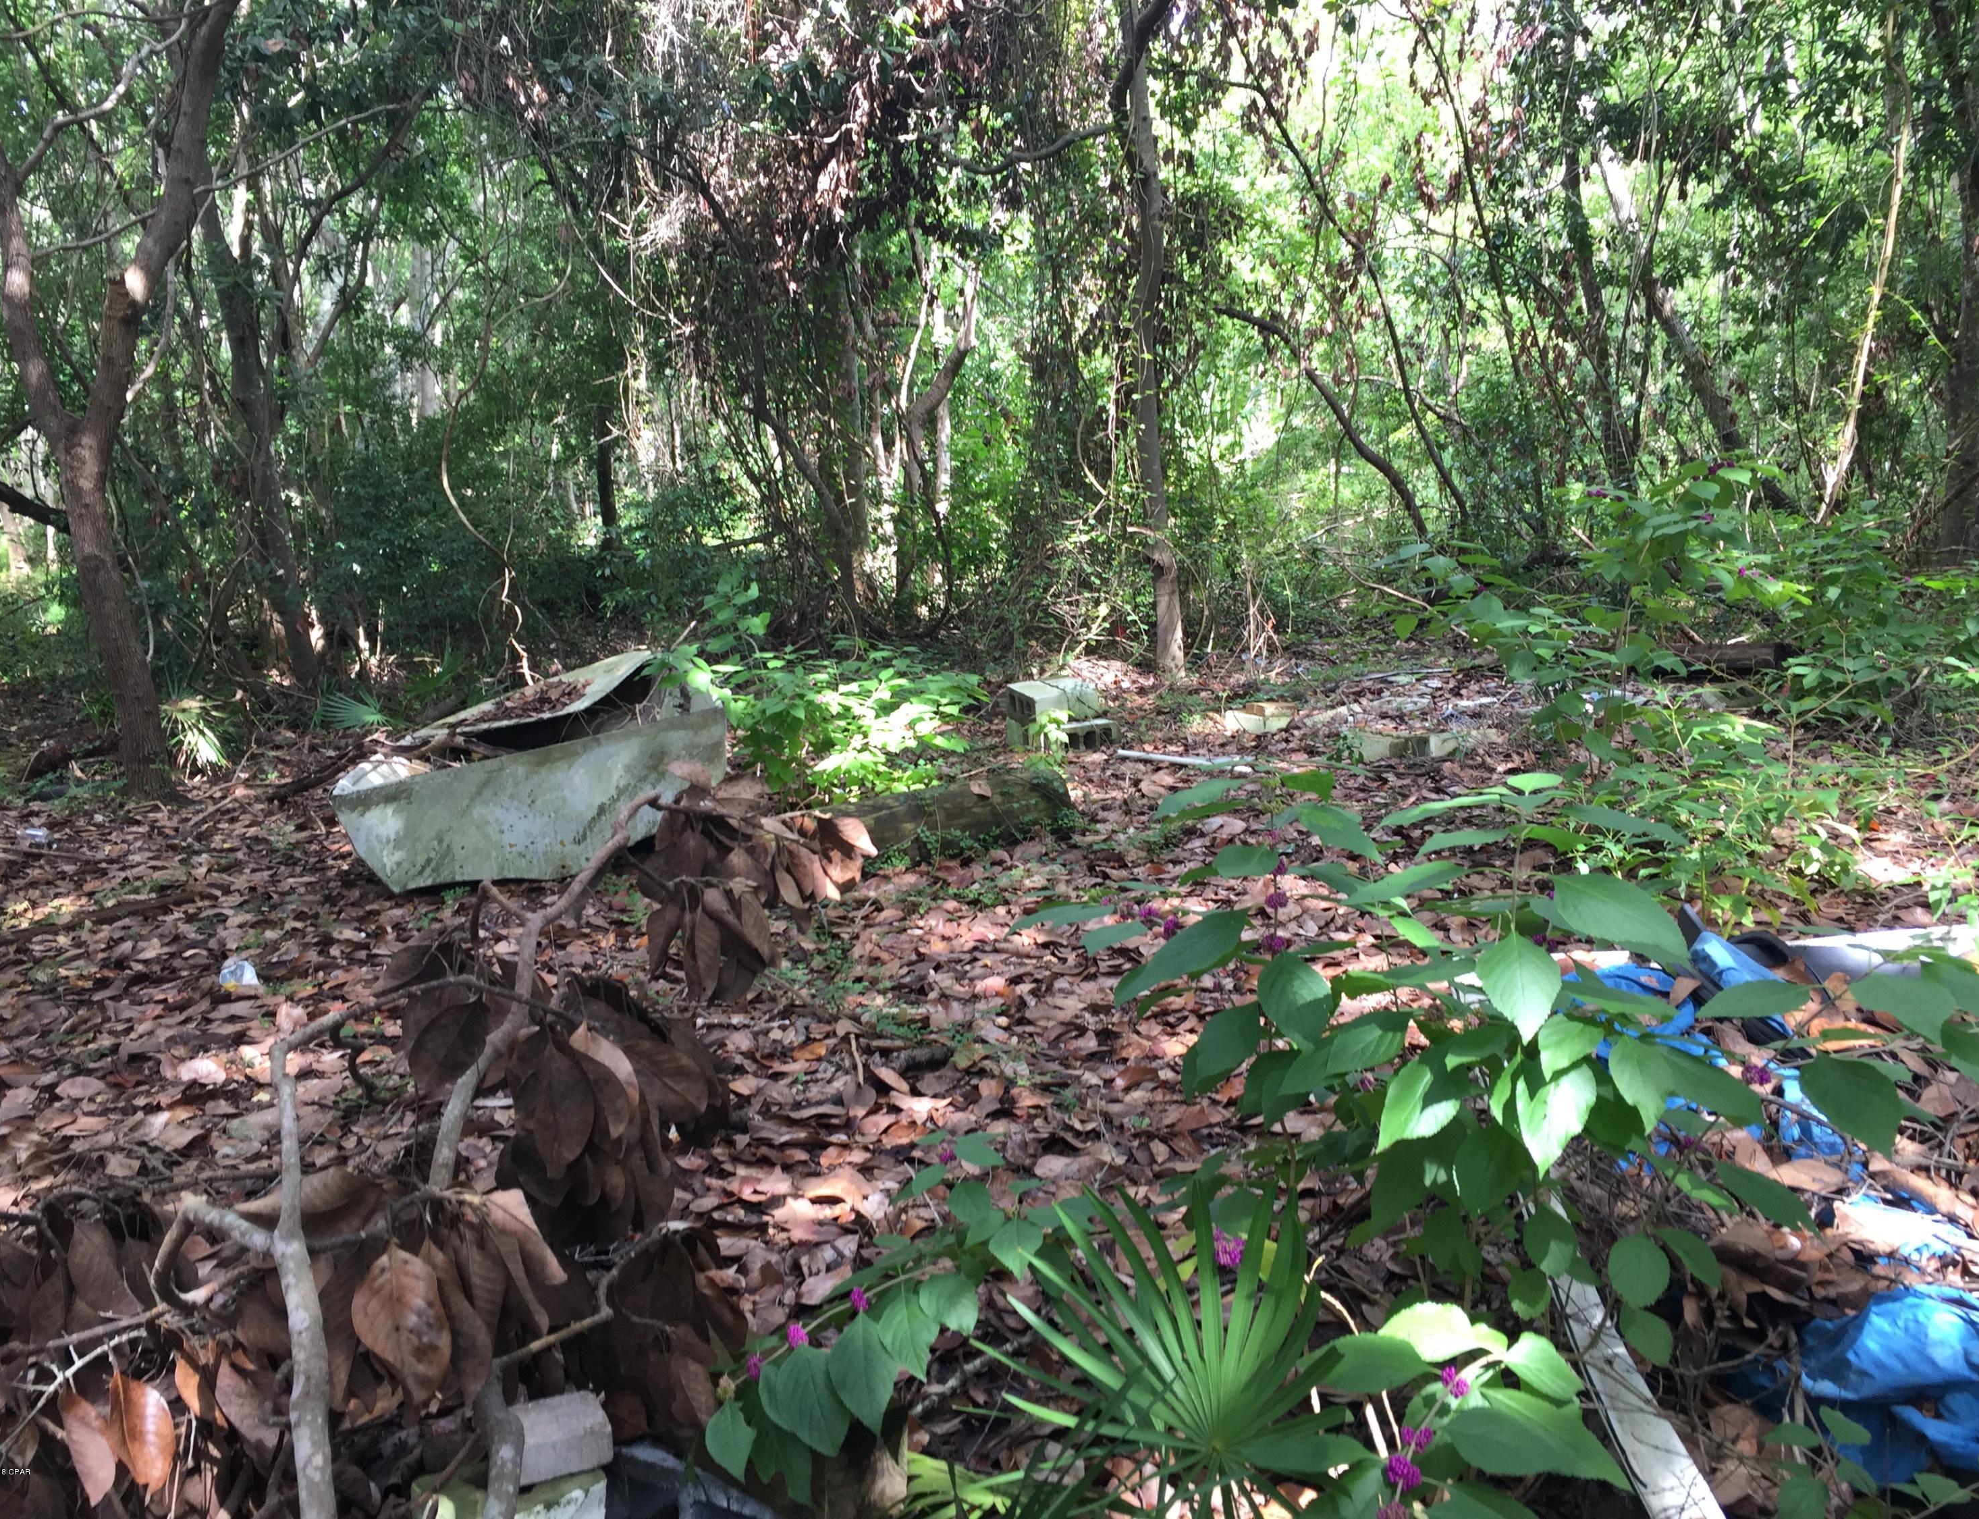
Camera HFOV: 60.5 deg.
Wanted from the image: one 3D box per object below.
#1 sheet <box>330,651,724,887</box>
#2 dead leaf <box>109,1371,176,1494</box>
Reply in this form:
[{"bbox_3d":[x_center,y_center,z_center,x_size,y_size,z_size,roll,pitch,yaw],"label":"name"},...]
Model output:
[{"bbox_3d":[-1.990,-0.001,7.260,1.600,0.800,1.000,-4,11,-20],"label":"sheet"},{"bbox_3d":[-1.075,0.853,2.150,0.068,0.155,0.035,-17,0,-31],"label":"dead leaf"}]

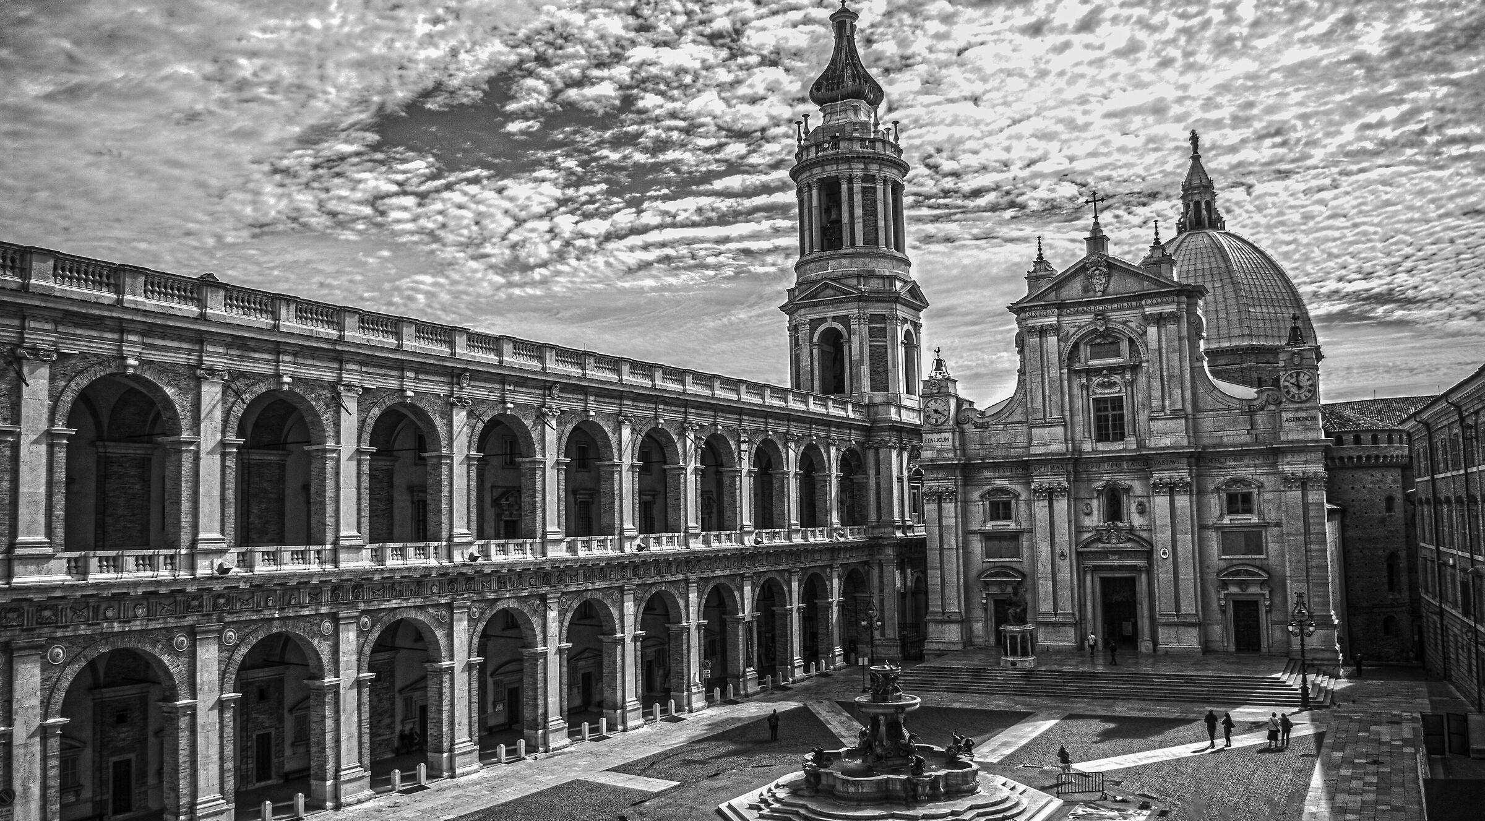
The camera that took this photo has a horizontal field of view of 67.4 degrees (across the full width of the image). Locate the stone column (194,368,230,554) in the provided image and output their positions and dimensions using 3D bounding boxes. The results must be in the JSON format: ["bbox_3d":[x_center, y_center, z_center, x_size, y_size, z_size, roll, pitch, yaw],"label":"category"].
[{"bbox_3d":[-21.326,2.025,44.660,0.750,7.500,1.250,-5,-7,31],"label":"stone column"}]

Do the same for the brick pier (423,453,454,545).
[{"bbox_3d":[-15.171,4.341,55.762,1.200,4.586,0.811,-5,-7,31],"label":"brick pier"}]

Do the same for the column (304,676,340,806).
[{"bbox_3d":[-17.701,13.919,46.788,1.050,5.119,1.000,-5,-7,30],"label":"column"}]

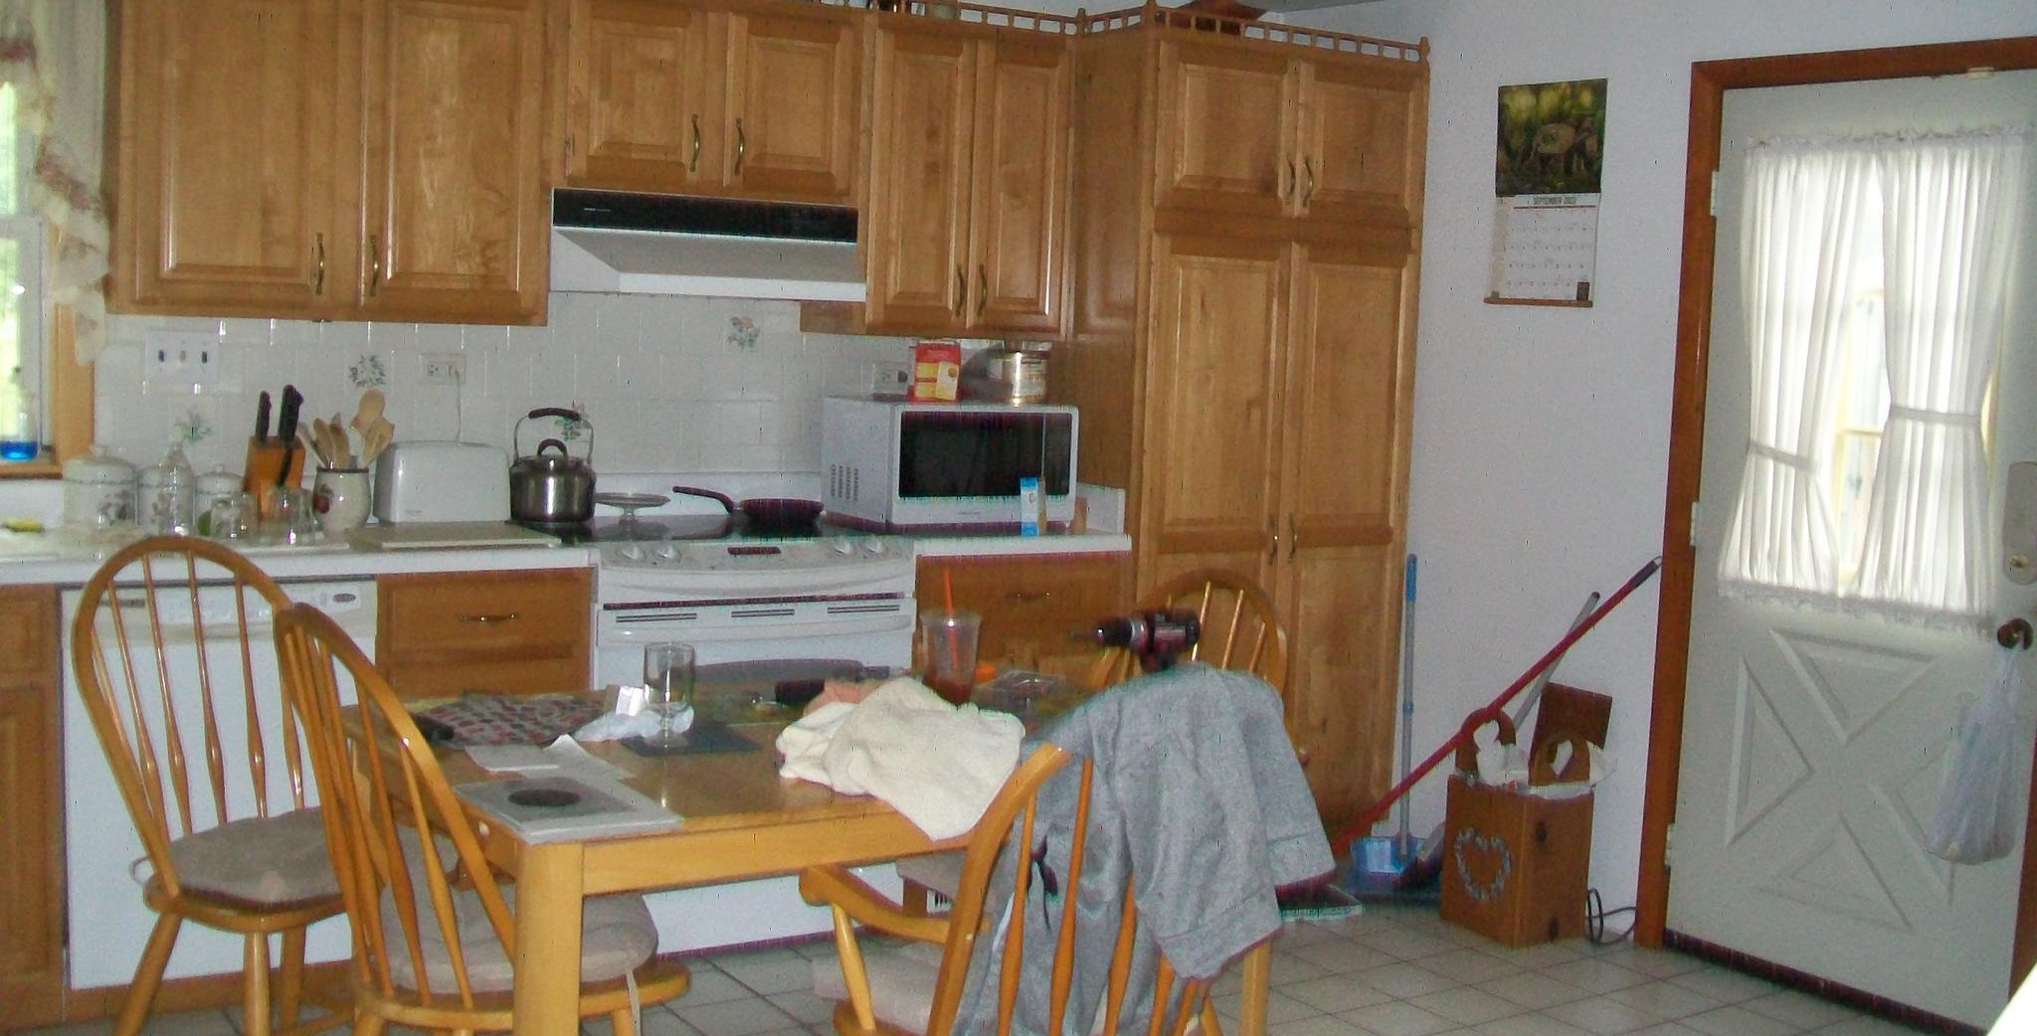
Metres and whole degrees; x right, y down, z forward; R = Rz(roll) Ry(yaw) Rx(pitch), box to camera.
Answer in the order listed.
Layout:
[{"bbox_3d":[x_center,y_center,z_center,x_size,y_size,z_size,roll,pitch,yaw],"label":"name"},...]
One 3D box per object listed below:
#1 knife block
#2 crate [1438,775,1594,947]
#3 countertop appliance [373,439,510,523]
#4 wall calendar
[{"bbox_3d":[-1.569,-0.077,4.220,0.107,0.190,0.150,-1,6,-33],"label":"knife block"},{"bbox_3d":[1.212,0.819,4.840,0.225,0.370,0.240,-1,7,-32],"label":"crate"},{"bbox_3d":[-1.276,-0.079,4.425,0.269,0.178,0.160,-1,6,-33],"label":"countertop appliance"},{"bbox_3d":[1.293,-0.796,4.933,0.018,0.553,0.350,-1,6,-33],"label":"wall calendar"}]

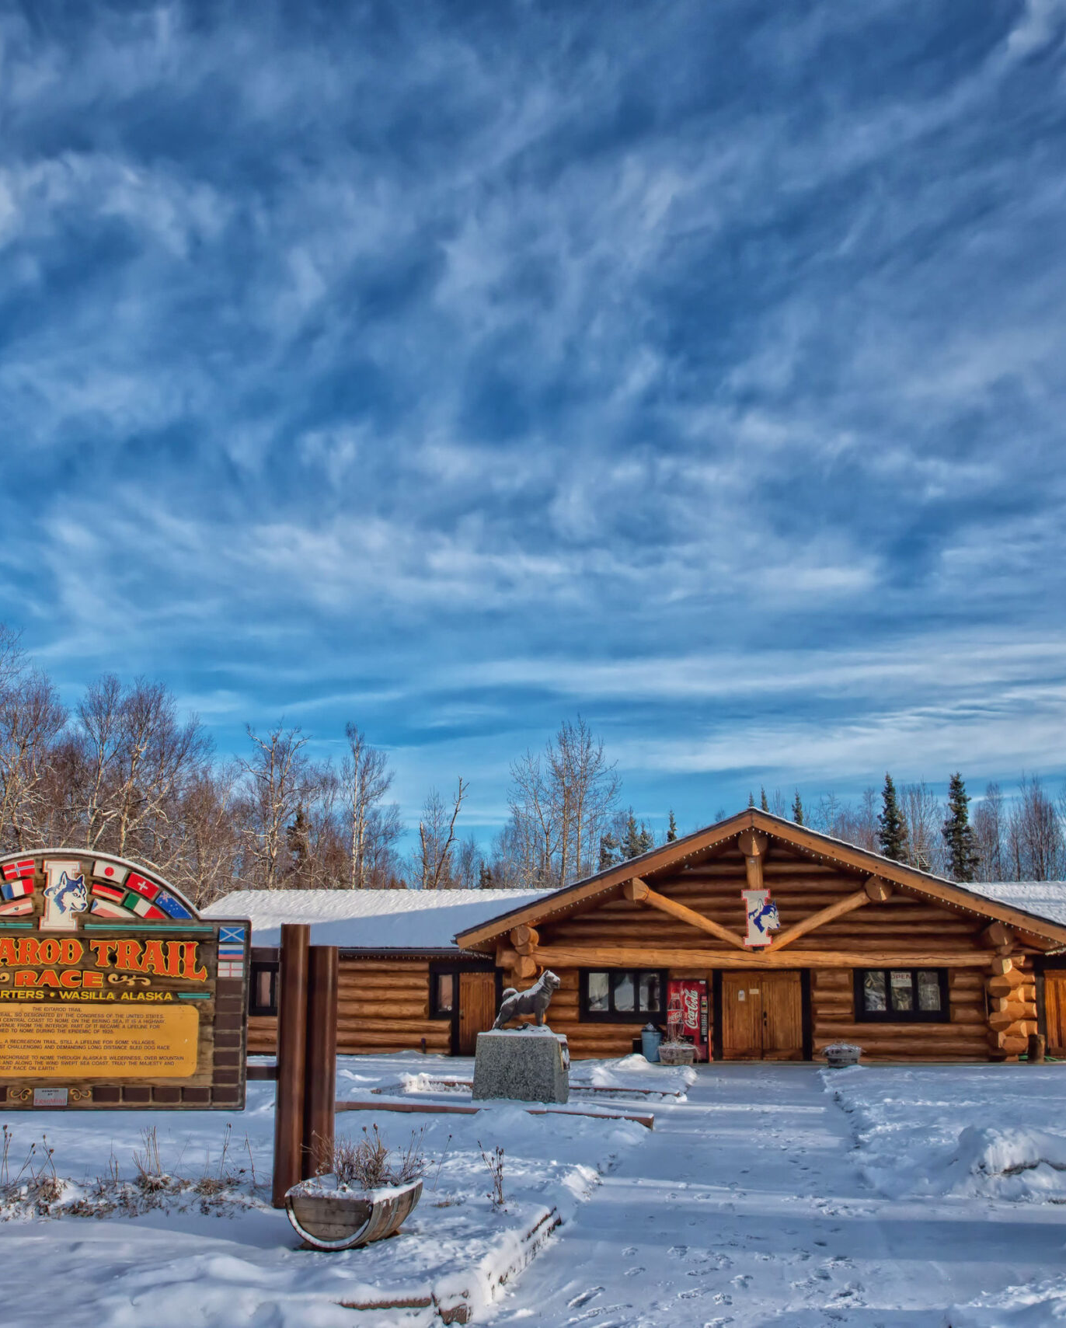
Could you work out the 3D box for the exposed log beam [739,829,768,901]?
[{"bbox_3d":[5.123,4.676,30.792,0.620,1.607,0.500,-2,-12,12],"label":"exposed log beam"}]

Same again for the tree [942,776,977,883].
[{"bbox_3d":[19.406,10.424,59.223,2.200,11.167,2.200,0,-14,0],"label":"tree"}]

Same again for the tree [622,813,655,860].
[{"bbox_3d":[4.694,11.393,60.015,2.200,9.663,2.200,0,-14,0],"label":"tree"}]

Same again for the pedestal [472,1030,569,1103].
[{"bbox_3d":[-0.168,5.386,17.800,1.112,0.870,0.750,-3,-13,17],"label":"pedestal"}]

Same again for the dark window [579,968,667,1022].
[{"bbox_3d":[2.144,7.866,31.546,2.111,1.273,0.150,-2,-14,9],"label":"dark window"}]

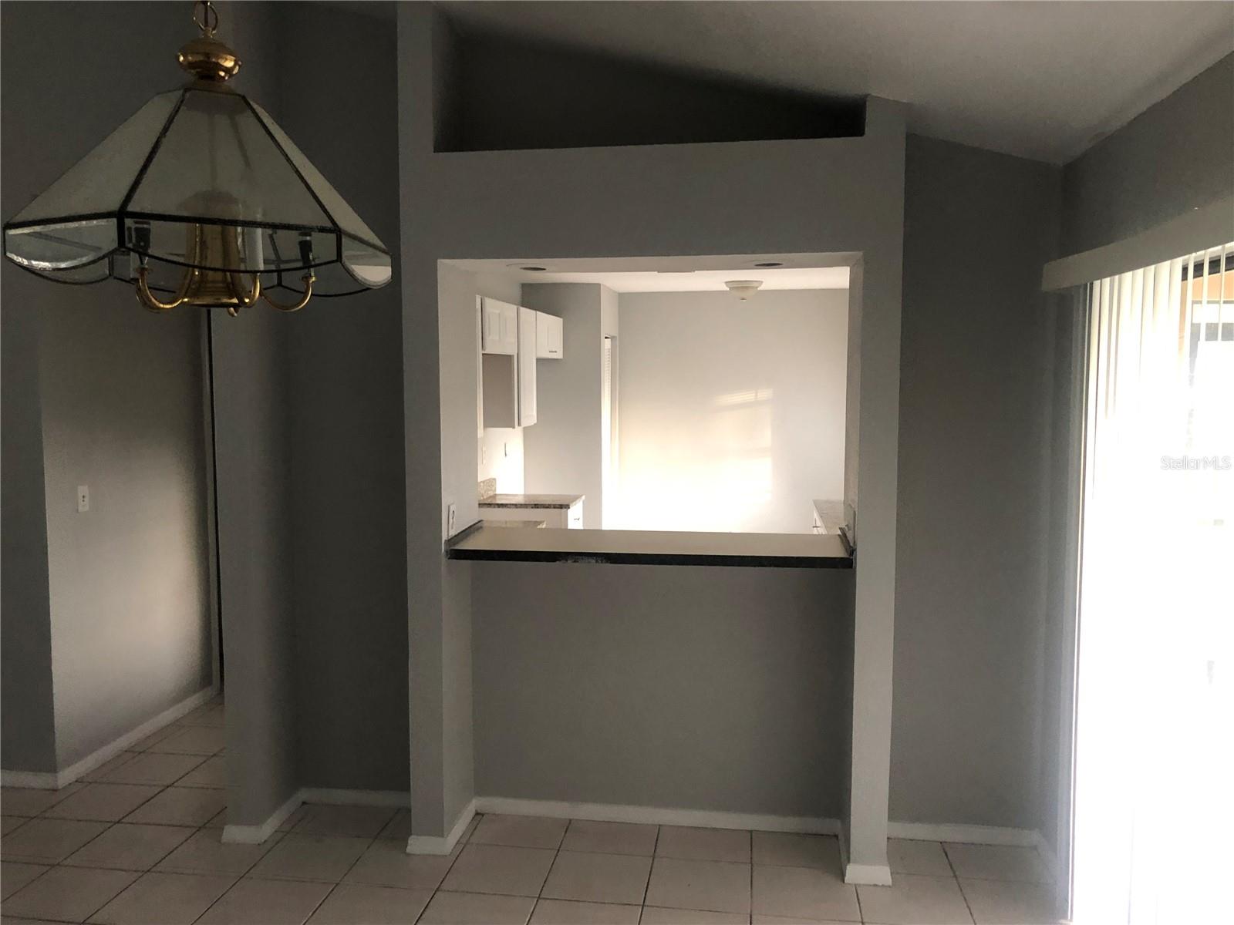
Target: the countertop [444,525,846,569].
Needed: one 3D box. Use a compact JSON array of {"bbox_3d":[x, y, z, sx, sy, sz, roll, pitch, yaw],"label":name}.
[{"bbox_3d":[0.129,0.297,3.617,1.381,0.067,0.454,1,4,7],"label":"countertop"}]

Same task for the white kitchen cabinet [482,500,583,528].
[{"bbox_3d":[-0.571,0.705,6.420,0.632,0.876,0.531,1,4,7],"label":"white kitchen cabinet"}]

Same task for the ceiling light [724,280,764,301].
[{"bbox_3d":[0.945,-1.267,7.368,0.289,0.158,0.289,1,4,7],"label":"ceiling light"}]

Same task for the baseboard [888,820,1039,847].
[{"bbox_3d":[1.226,1.336,3.585,0.554,0.062,0.017,1,4,7],"label":"baseboard"}]

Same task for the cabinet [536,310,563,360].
[{"bbox_3d":[-0.627,-0.898,7.087,0.306,0.309,0.934,1,4,7],"label":"cabinet"}]

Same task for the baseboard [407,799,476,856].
[{"bbox_3d":[-0.640,1.324,3.656,0.155,0.064,0.363,1,4,7],"label":"baseboard"}]

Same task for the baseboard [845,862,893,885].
[{"bbox_3d":[0.828,1.356,3.289,0.158,0.066,0.017,1,4,7],"label":"baseboard"}]

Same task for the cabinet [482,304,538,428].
[{"bbox_3d":[-0.725,-0.609,6.368,0.306,0.756,0.531,1,4,7],"label":"cabinet"}]

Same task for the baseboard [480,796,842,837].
[{"bbox_3d":[0.131,1.322,3.729,1.367,0.062,0.017,1,4,7],"label":"baseboard"}]

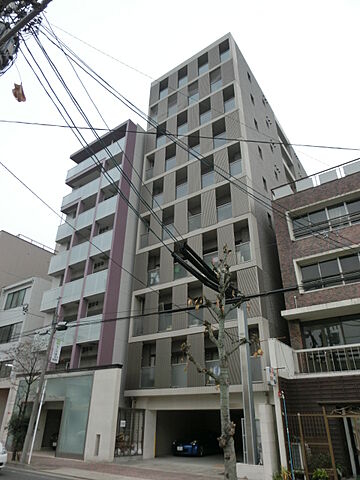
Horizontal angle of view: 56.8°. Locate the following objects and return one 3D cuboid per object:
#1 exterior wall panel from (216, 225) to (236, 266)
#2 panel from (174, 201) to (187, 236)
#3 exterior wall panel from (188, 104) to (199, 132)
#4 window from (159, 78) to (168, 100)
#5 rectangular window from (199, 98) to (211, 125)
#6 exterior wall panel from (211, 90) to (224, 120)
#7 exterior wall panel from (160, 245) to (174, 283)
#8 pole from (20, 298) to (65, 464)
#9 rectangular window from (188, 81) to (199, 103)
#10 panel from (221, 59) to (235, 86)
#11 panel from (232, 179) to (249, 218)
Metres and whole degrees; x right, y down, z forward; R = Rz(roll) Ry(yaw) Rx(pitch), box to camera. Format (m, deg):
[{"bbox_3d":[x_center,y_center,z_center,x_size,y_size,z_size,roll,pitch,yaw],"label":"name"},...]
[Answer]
[{"bbox_3d":[2.597,0.355,18.355,1.010,2.508,0.120,-17,-34,29],"label":"exterior wall panel"},{"bbox_3d":[0.082,-1.435,21.798,1.051,2.551,0.100,-18,-35,30],"label":"panel"},{"bbox_3d":[1.050,-8.707,23.994,0.947,2.448,0.100,-18,-34,31],"label":"exterior wall panel"},{"bbox_3d":[-1.409,-13.736,30.241,0.998,2.551,0.120,-18,-35,30],"label":"window"},{"bbox_3d":[1.931,-9.713,25.224,1.058,2.551,0.120,-18,-35,30],"label":"rectangular window"},{"bbox_3d":[2.771,-10.018,24.669,1.044,2.551,0.100,-18,-35,30],"label":"exterior wall panel"},{"bbox_3d":[-0.822,1.429,20.845,1.051,2.551,0.100,-18,-35,30],"label":"exterior wall panel"},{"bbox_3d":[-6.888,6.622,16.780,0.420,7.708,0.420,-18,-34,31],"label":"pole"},{"bbox_3d":[1.133,-11.502,26.280,0.990,2.451,0.120,-17,-34,29],"label":"rectangular window"},{"bbox_3d":[3.649,-12.874,25.637,0.994,2.551,0.100,-18,-35,30],"label":"panel"},{"bbox_3d":[3.386,-2.290,18.476,0.945,2.448,0.100,-18,-34,31],"label":"panel"}]

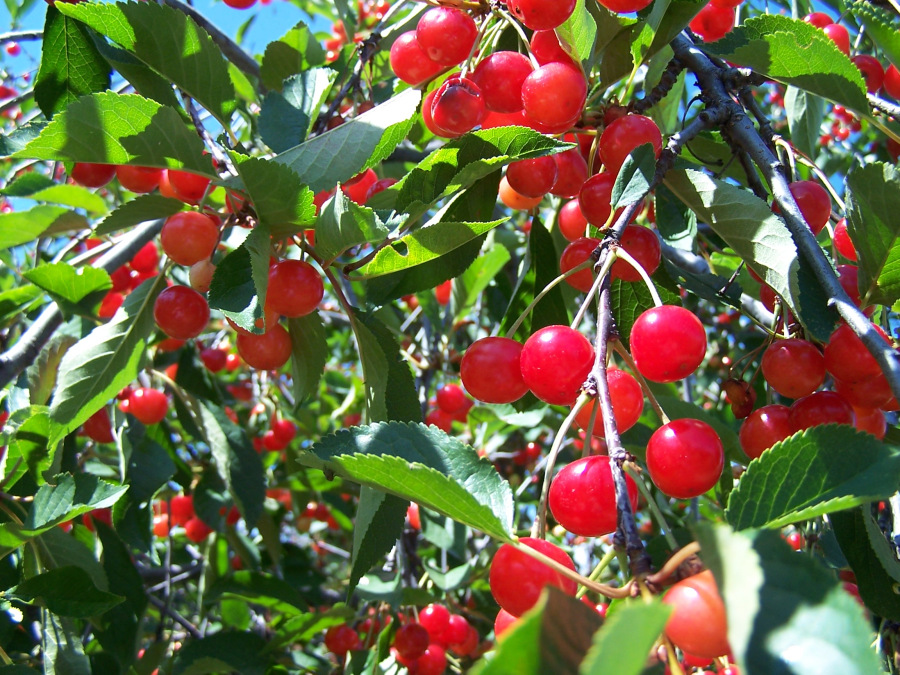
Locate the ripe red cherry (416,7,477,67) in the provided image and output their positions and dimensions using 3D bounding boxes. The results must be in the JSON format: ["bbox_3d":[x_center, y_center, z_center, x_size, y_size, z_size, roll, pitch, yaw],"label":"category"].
[{"bbox_3d":[-0.001,-0.107,0.352,0.021,0.021,0.021,0,-17,0],"label":"ripe red cherry"}]

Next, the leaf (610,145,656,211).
[{"bbox_3d":[0.053,-0.047,0.288,0.011,0.023,0.005,28,-12,7],"label":"leaf"}]

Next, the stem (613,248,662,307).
[{"bbox_3d":[0.055,-0.018,0.284,0.005,0.026,0.005,-29,-43,0],"label":"stem"}]

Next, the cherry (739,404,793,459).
[{"bbox_3d":[0.107,0.033,0.329,0.021,0.020,0.021,0,-33,0],"label":"cherry"}]

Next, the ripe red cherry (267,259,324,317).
[{"bbox_3d":[-0.055,-0.017,0.352,0.021,0.020,0.021,0,-33,0],"label":"ripe red cherry"}]

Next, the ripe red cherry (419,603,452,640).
[{"bbox_3d":[-0.009,0.179,0.625,0.021,0.020,0.021,0,-20,0],"label":"ripe red cherry"}]

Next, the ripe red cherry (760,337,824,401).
[{"bbox_3d":[0.113,0.010,0.325,0.021,0.020,0.021,0,-25,0],"label":"ripe red cherry"}]

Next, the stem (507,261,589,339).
[{"bbox_3d":[0.027,-0.011,0.287,0.036,0.005,0.005,-43,-2,32],"label":"stem"}]

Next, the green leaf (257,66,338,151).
[{"bbox_3d":[-0.063,-0.093,0.410,0.032,0.047,0.014,27,-9,28],"label":"green leaf"}]

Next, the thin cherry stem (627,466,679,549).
[{"bbox_3d":[0.051,0.043,0.250,0.003,0.027,0.002,-31,11,0],"label":"thin cherry stem"}]

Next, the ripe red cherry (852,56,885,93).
[{"bbox_3d":[0.219,-0.138,0.520,0.021,0.020,0.021,0,-17,0],"label":"ripe red cherry"}]

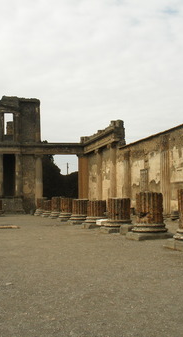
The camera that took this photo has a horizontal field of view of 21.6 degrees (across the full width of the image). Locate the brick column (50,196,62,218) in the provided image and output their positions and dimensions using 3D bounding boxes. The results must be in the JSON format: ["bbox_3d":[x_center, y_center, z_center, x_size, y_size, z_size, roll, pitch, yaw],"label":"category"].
[{"bbox_3d":[-2.682,3.306,39.411,1.482,1.814,1.482,1,-4,-14],"label":"brick column"}]

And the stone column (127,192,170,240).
[{"bbox_3d":[2.353,1.903,19.395,1.482,1.841,1.482,1,-4,-14],"label":"stone column"}]

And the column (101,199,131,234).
[{"bbox_3d":[1.347,2.282,23.391,1.482,1.638,1.482,1,-4,-14],"label":"column"}]

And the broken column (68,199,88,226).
[{"bbox_3d":[-0.667,2.846,31.398,1.482,1.621,1.482,1,-4,-14],"label":"broken column"}]

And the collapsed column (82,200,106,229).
[{"bbox_3d":[0.340,2.609,27.392,1.482,1.540,1.482,0,-4,0],"label":"collapsed column"}]

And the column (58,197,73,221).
[{"bbox_3d":[-1.675,3.082,35.404,1.482,1.706,1.482,1,-4,-14],"label":"column"}]

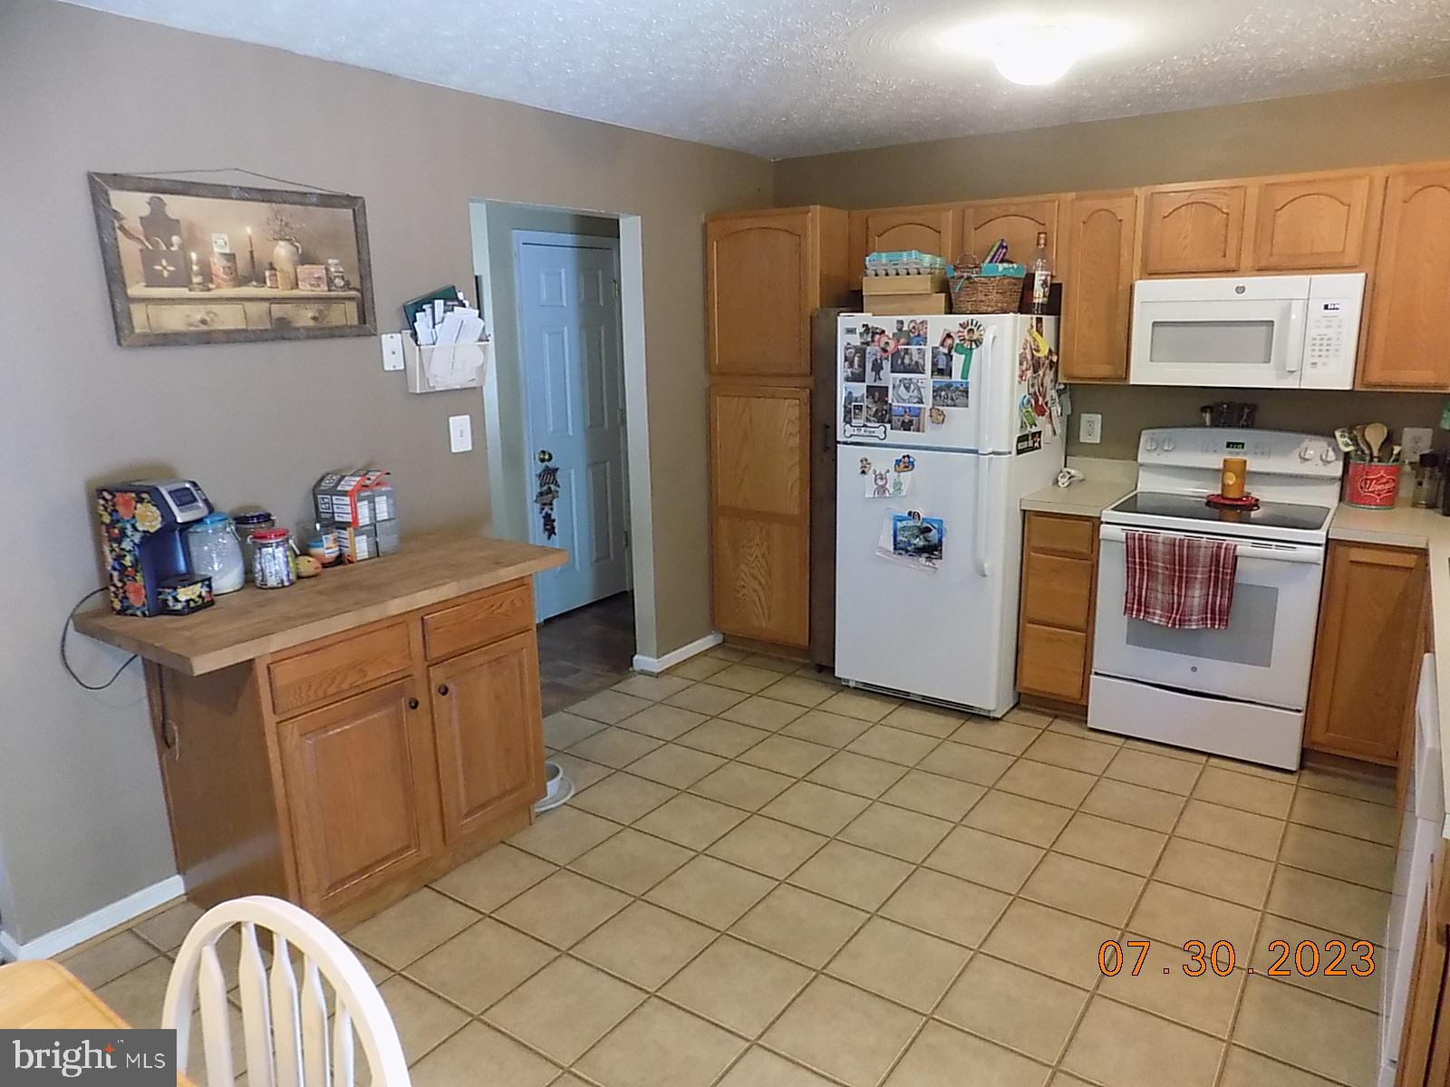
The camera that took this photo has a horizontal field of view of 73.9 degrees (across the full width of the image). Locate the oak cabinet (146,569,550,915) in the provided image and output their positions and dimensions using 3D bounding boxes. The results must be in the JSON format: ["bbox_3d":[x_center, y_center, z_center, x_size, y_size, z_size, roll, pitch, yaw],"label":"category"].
[{"bbox_3d":[-1.110,0.580,2.974,0.617,0.885,0.909,8,16,35],"label":"oak cabinet"}]

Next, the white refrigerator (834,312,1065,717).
[{"bbox_3d":[1.011,-0.165,4.313,0.748,1.665,0.802,7,15,35],"label":"white refrigerator"}]

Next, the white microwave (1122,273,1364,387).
[{"bbox_3d":[2.009,-0.815,3.717,0.759,0.403,0.418,7,15,35],"label":"white microwave"}]

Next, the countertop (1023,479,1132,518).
[{"bbox_3d":[1.520,-0.190,4.086,0.312,0.040,0.636,8,16,35],"label":"countertop"}]

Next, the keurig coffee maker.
[{"bbox_3d":[-1.522,0.011,2.615,0.203,0.335,0.187,2,13,16],"label":"keurig coffee maker"}]

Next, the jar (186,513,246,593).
[{"bbox_3d":[-1.478,0.028,2.806,0.123,0.218,0.123,-2,12,0],"label":"jar"}]

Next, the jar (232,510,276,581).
[{"bbox_3d":[-1.395,0.018,2.878,0.116,0.195,0.116,-1,13,0],"label":"jar"}]

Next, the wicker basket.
[{"bbox_3d":[1.055,-1.039,3.875,0.284,0.227,0.310,8,16,35],"label":"wicker basket"}]

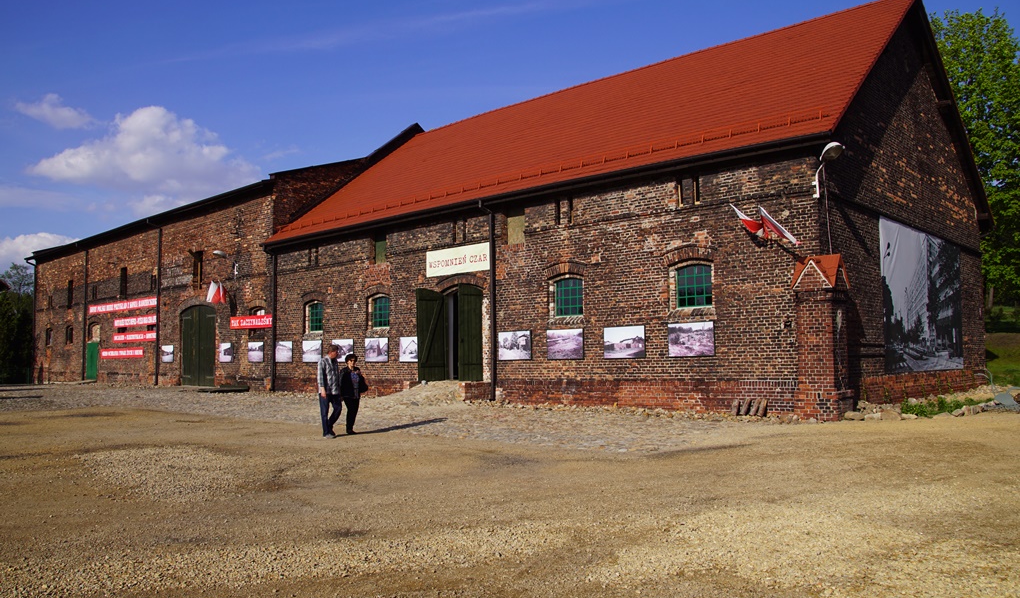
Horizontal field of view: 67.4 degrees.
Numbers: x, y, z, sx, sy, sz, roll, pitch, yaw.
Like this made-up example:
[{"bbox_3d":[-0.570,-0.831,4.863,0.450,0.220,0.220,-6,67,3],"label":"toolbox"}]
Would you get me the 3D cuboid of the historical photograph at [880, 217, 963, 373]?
[{"bbox_3d":[12.802,0.088,23.363,0.060,4.190,8.590,-5,-6,42],"label":"historical photograph"}]

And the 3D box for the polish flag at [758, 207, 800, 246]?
[{"bbox_3d":[5.958,-1.606,16.941,0.900,0.800,0.270,0,-4,-16],"label":"polish flag"}]

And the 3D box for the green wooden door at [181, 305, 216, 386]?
[{"bbox_3d":[-14.482,2.181,35.768,3.340,3.740,0.150,-4,-6,41],"label":"green wooden door"}]

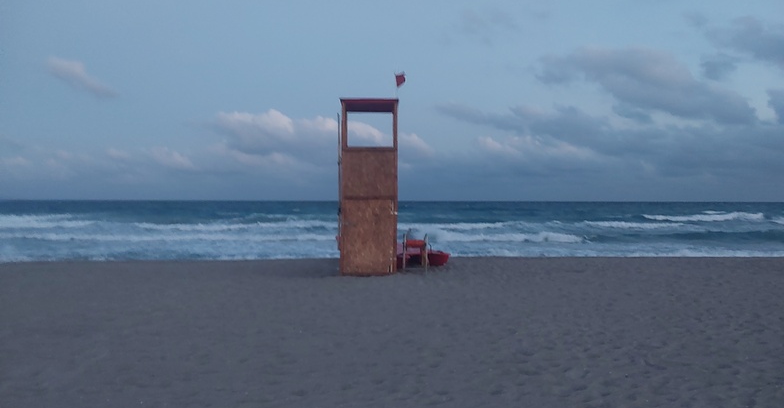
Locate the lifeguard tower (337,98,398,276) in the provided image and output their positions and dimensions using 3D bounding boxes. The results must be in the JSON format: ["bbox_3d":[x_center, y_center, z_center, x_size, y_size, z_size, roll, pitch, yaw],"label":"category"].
[{"bbox_3d":[-0.520,-0.365,15.900,1.330,4.000,1.380,0,0,0],"label":"lifeguard tower"}]

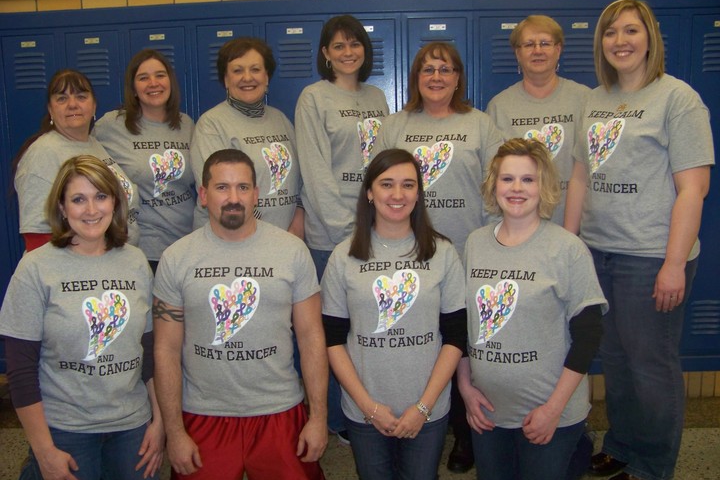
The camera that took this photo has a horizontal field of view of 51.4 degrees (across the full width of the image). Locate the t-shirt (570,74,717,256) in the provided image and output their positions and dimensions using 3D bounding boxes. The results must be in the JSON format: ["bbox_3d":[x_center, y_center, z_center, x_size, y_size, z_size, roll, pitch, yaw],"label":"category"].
[{"bbox_3d":[0.981,-0.252,2.600,0.480,0.620,0.310,3,7,42],"label":"t-shirt"}]

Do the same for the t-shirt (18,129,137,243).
[{"bbox_3d":[-1.045,-0.153,2.760,0.460,0.560,0.330,-6,7,-42],"label":"t-shirt"}]

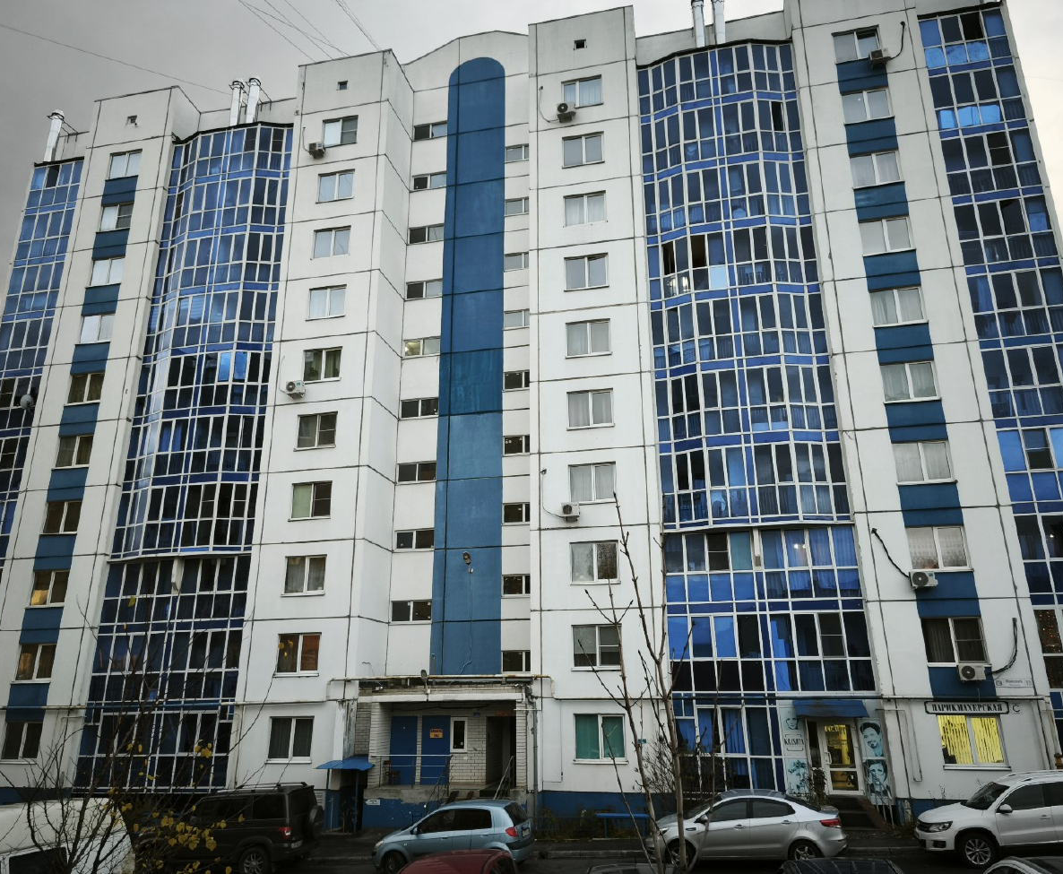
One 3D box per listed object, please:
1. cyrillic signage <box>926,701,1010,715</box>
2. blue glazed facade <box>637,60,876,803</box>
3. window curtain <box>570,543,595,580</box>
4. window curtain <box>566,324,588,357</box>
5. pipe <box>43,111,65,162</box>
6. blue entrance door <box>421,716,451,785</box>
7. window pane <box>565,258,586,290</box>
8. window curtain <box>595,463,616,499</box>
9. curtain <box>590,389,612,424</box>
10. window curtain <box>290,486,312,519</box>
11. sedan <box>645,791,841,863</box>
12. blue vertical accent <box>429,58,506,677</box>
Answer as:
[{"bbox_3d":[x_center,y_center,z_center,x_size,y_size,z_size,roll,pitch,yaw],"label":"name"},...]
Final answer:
[{"bbox_3d":[12.764,7.946,22.698,2.236,0.365,0.060,-4,-18,12],"label":"cyrillic signage"},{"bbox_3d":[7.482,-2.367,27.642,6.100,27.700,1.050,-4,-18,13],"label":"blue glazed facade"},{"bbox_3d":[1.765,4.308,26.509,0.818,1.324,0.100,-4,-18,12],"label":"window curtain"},{"bbox_3d":[1.740,-3.689,29.260,0.810,1.324,0.100,-4,-18,12],"label":"window curtain"},{"bbox_3d":[-24.267,-15.169,39.280,0.500,3.100,0.500,-4,-17,12],"label":"pipe"},{"bbox_3d":[-3.276,10.706,26.526,1.034,2.190,0.080,-4,-18,12],"label":"blue entrance door"},{"bbox_3d":[1.749,-6.341,30.185,0.780,1.330,0.040,-4,-18,12],"label":"window pane"},{"bbox_3d":[2.605,1.585,27.519,0.800,1.300,0.100,-4,-17,12],"label":"window curtain"},{"bbox_3d":[2.585,-1.070,28.239,0.700,1.242,0.100,-4,-18,12],"label":"curtain"},{"bbox_3d":[-8.905,2.534,29.936,0.800,1.300,0.100,-4,-17,12],"label":"window curtain"},{"bbox_3d":[4.686,8.678,17.266,4.370,1.470,1.720,-7,-18,12],"label":"sedan"},{"bbox_3d":[-2.564,-4.630,33.319,2.820,28.920,0.150,-4,-18,12],"label":"blue vertical accent"}]

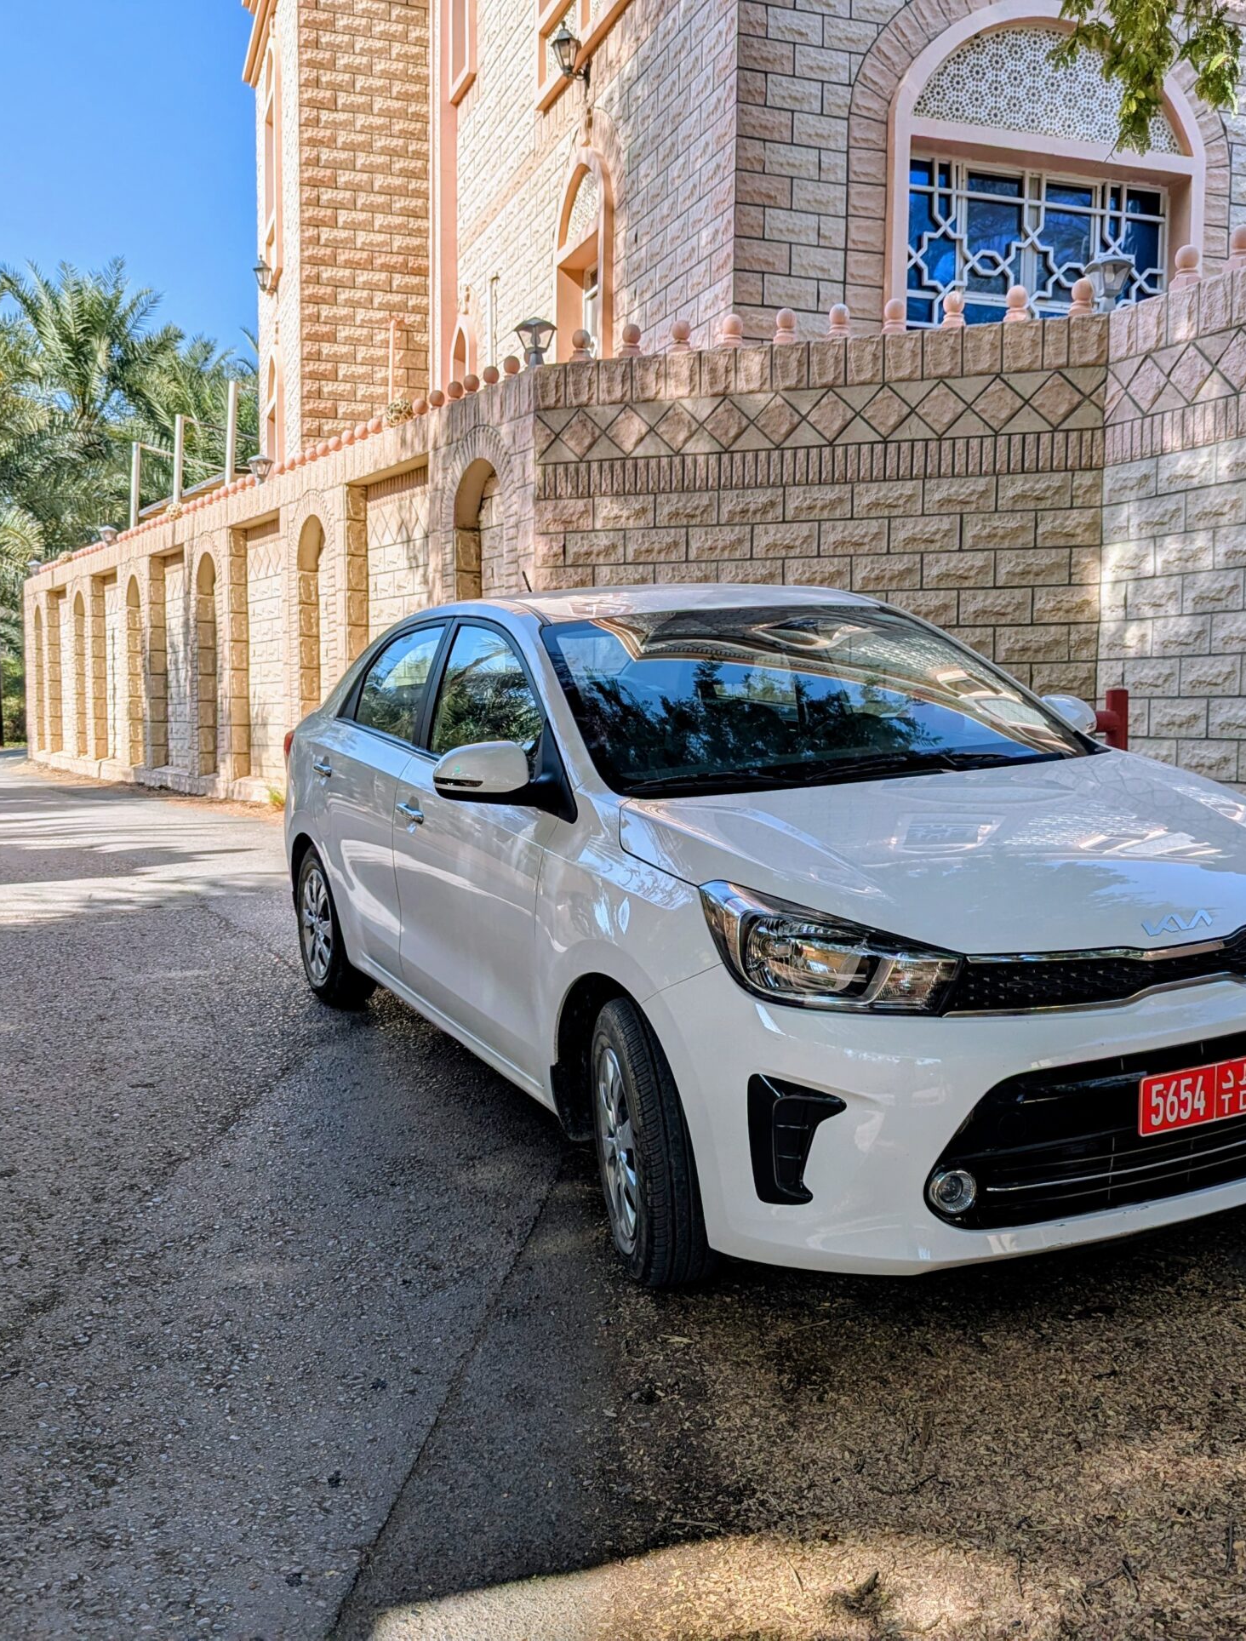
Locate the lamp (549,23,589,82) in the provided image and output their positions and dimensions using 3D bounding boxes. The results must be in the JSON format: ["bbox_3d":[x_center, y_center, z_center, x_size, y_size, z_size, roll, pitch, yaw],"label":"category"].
[{"bbox_3d":[-0.437,-6.416,12.639,0.310,0.520,0.240,-1,4,-20],"label":"lamp"}]

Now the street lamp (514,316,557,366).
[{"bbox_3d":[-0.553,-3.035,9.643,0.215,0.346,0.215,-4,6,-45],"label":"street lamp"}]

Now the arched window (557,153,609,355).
[{"bbox_3d":[-0.227,-4.298,12.348,0.290,2.146,1.303,-1,4,-20],"label":"arched window"}]

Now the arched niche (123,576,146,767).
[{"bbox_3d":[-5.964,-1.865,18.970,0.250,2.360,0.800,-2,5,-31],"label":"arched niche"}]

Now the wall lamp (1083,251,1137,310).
[{"bbox_3d":[2.691,-2.939,8.346,0.220,0.377,0.220,0,4,-10],"label":"wall lamp"}]

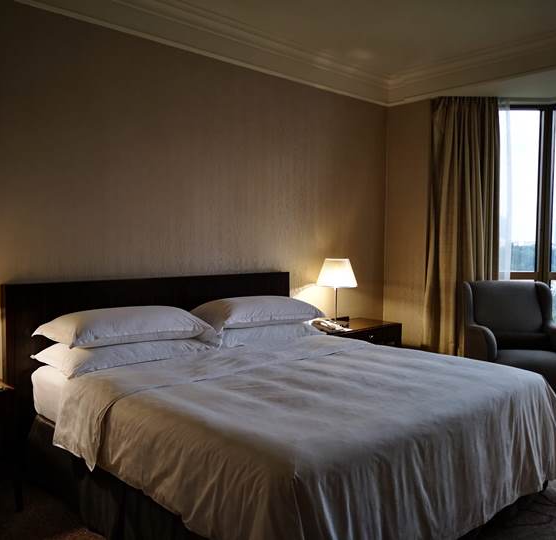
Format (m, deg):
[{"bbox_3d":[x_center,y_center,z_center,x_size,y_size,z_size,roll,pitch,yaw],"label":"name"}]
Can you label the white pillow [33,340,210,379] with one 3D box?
[{"bbox_3d":[-0.832,0.446,3.170,0.927,0.152,0.533,-2,4,-43],"label":"white pillow"}]

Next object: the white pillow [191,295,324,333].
[{"bbox_3d":[-0.151,0.272,3.783,0.914,0.171,0.546,-2,4,-43],"label":"white pillow"}]

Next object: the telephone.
[{"bbox_3d":[0.415,0.442,4.435,0.230,0.085,0.200,2,3,30],"label":"telephone"}]

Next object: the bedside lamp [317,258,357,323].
[{"bbox_3d":[0.491,0.190,4.695,0.348,0.561,0.348,0,3,0],"label":"bedside lamp"}]

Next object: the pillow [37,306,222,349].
[{"bbox_3d":[-0.836,0.297,3.149,0.902,0.171,0.546,-2,4,-43],"label":"pillow"}]

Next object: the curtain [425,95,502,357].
[{"bbox_3d":[1.640,-0.244,5.047,0.660,2.560,0.180,0,3,2],"label":"curtain"}]

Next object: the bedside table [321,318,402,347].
[{"bbox_3d":[0.608,0.760,4.713,0.876,0.591,0.457,-2,4,-43],"label":"bedside table"}]

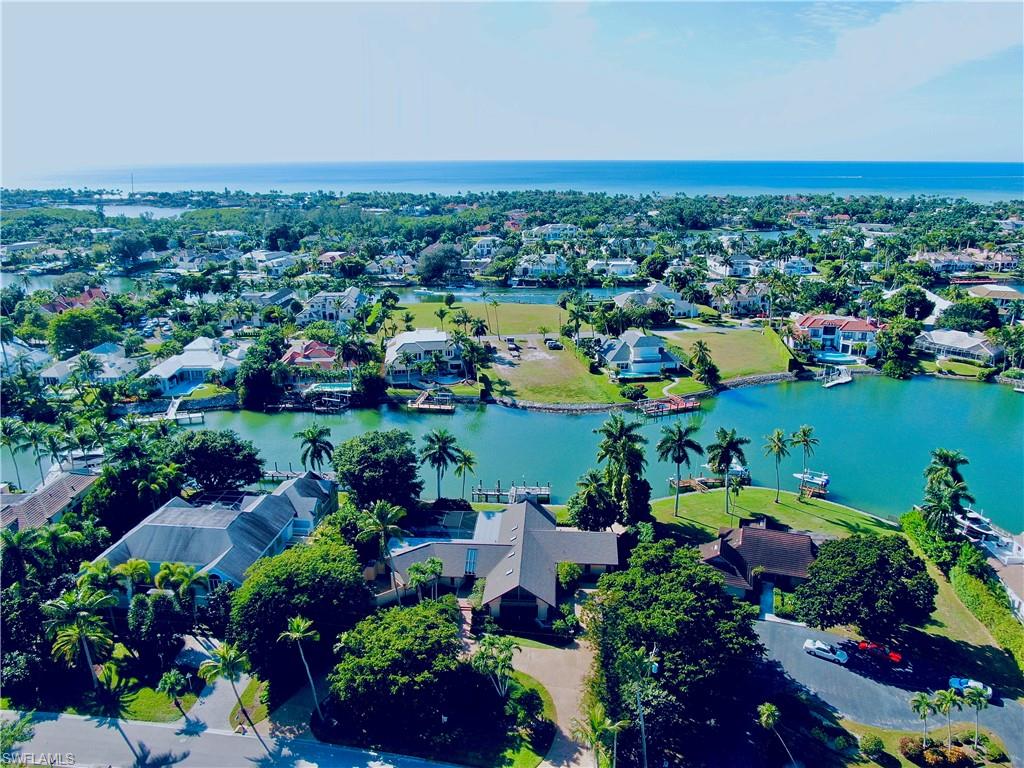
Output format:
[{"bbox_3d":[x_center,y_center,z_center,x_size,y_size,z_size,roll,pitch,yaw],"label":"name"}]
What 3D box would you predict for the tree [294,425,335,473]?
[{"bbox_3d":[-35.680,13.560,130.060,7.350,13.490,7.250,0,17,0],"label":"tree"}]

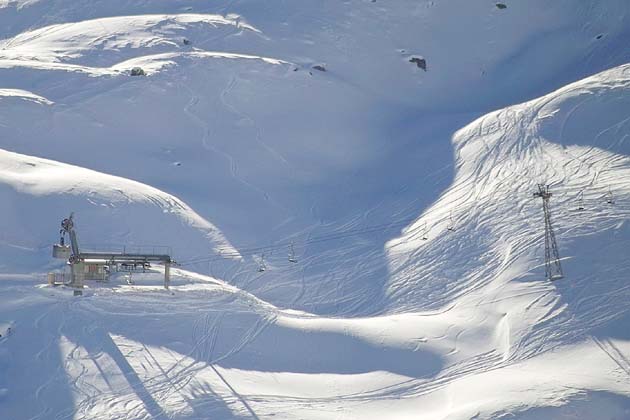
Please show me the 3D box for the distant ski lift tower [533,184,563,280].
[{"bbox_3d":[35.613,3.432,798.000,2.500,14.500,4.300,-9,10,-21],"label":"distant ski lift tower"}]

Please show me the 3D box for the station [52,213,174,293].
[{"bbox_3d":[-29.654,6.328,770.000,17.300,11.300,5.200,-3,8,-22],"label":"station"}]

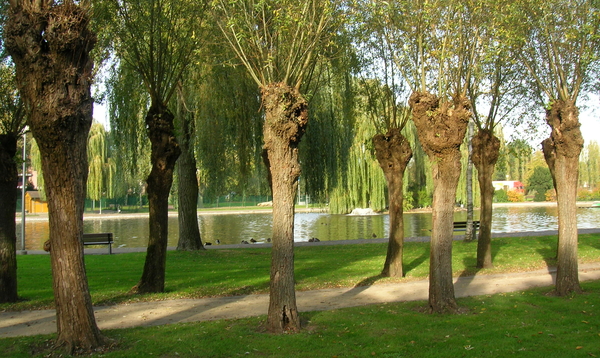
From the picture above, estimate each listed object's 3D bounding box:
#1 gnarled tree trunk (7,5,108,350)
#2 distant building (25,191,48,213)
[{"bbox_3d":[-2.791,-0.017,6.700,1.120,4.000,1.000,0,-2,-18],"label":"gnarled tree trunk"},{"bbox_3d":[-28.615,2.576,66.000,3.400,2.500,2.600,1,-2,-42],"label":"distant building"}]

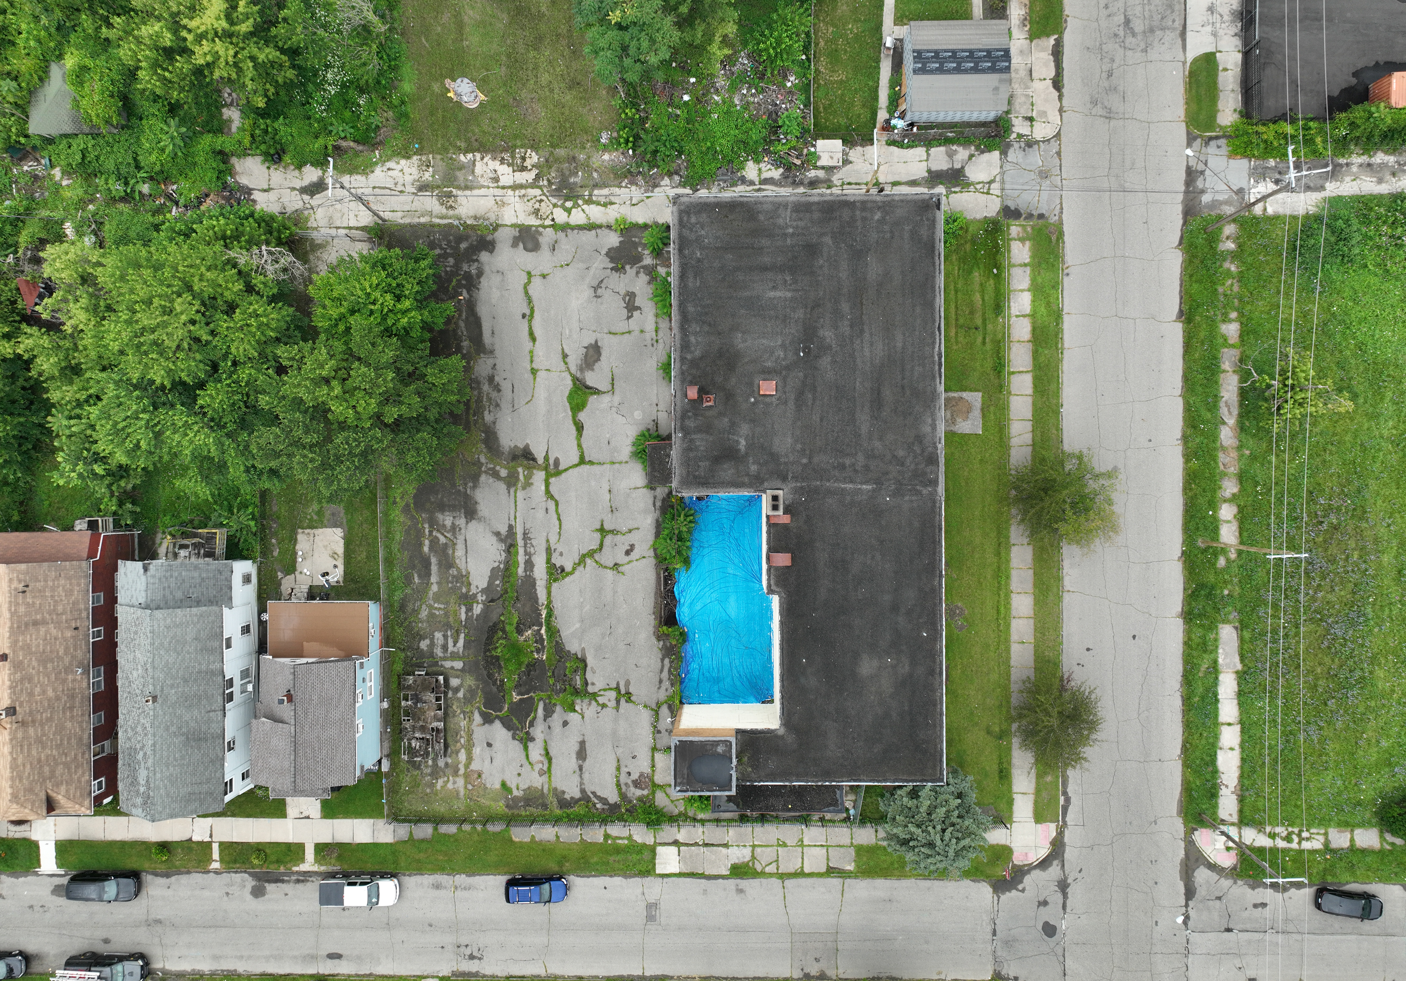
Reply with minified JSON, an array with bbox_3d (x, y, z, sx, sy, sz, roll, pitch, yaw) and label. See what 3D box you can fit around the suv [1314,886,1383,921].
[{"bbox_3d":[44.242,28.350,66.573,4.620,1.660,1.820,8,90,1],"label":"suv"}]

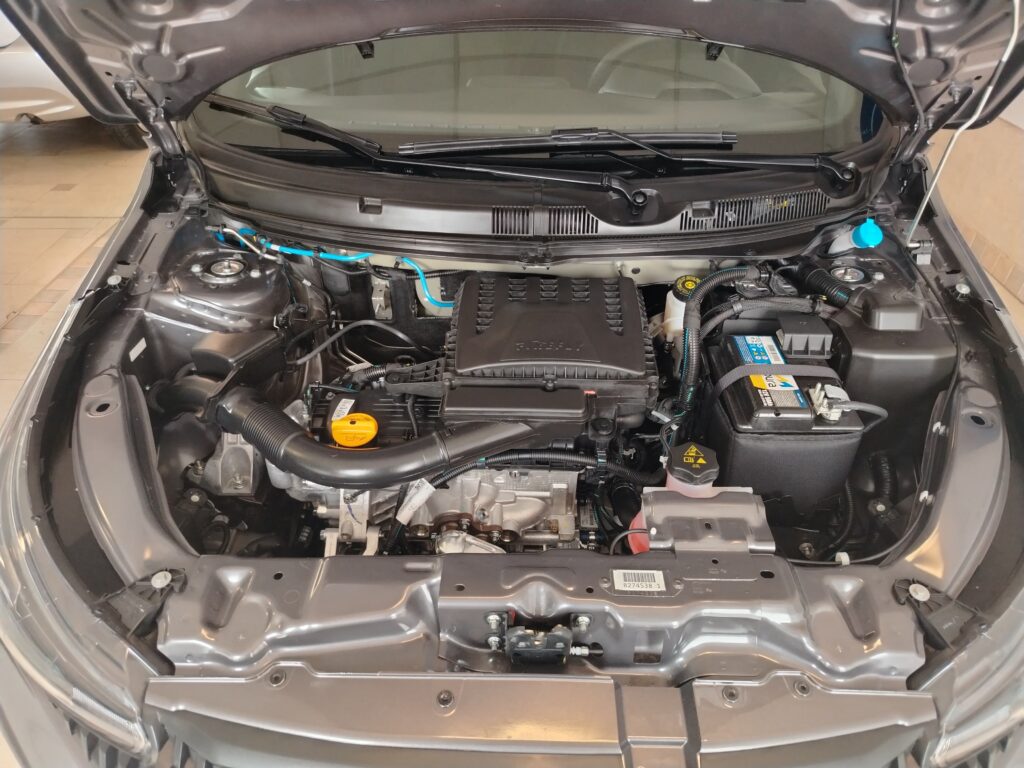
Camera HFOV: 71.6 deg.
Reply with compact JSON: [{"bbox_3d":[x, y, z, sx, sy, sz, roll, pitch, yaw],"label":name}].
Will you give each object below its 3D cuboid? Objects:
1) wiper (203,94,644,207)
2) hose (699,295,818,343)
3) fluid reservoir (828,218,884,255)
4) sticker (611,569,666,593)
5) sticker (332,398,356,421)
[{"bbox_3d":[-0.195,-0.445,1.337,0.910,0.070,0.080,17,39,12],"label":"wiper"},{"bbox_3d":[0.405,-0.109,1.159,0.190,0.055,0.080,1,37,1],"label":"hose"},{"bbox_3d":[0.584,-0.244,1.221,0.085,0.075,0.060,1,37,1],"label":"fluid reservoir"},{"bbox_3d":[0.152,0.234,0.844,0.060,0.001,0.030,1,37,1],"label":"sticker"},{"bbox_3d":[-0.244,0.038,1.030,0.015,0.002,0.052,6,43,8],"label":"sticker"}]

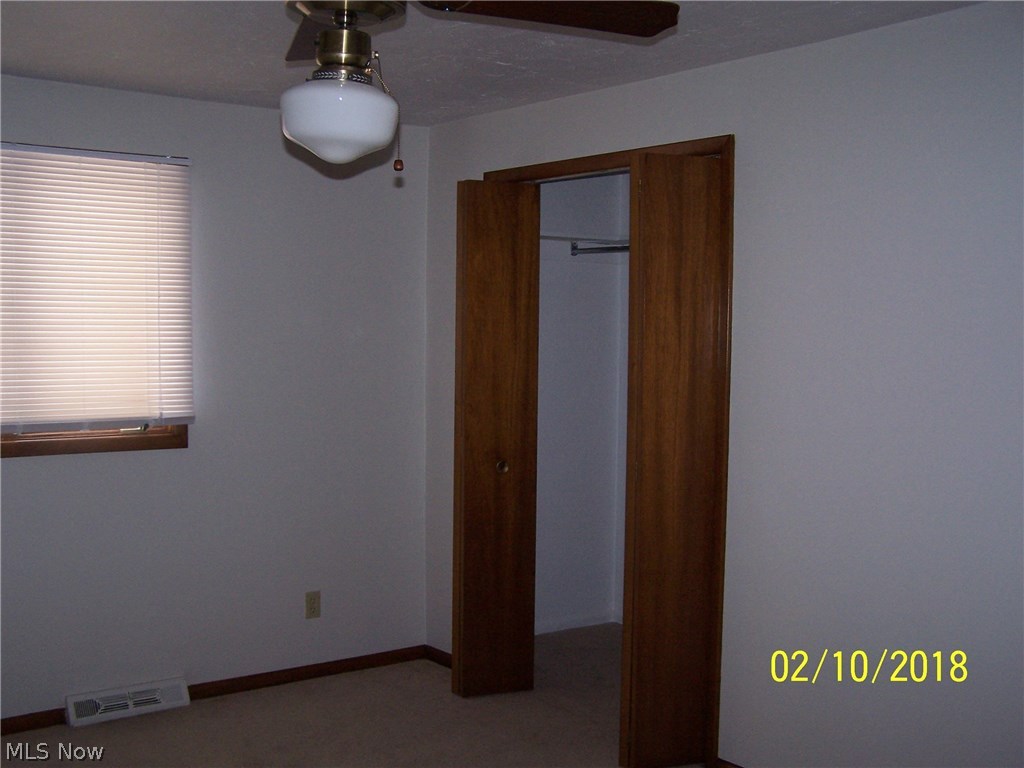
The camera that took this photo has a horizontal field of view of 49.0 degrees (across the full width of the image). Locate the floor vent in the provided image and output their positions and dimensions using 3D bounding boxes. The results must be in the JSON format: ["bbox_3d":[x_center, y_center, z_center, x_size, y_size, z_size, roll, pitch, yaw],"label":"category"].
[{"bbox_3d":[-1.455,1.210,4.284,0.455,0.102,0.058,-1,3,-38],"label":"floor vent"}]

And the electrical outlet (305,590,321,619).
[{"bbox_3d":[-0.845,0.939,4.774,0.070,0.115,0.008,-1,3,-38],"label":"electrical outlet"}]

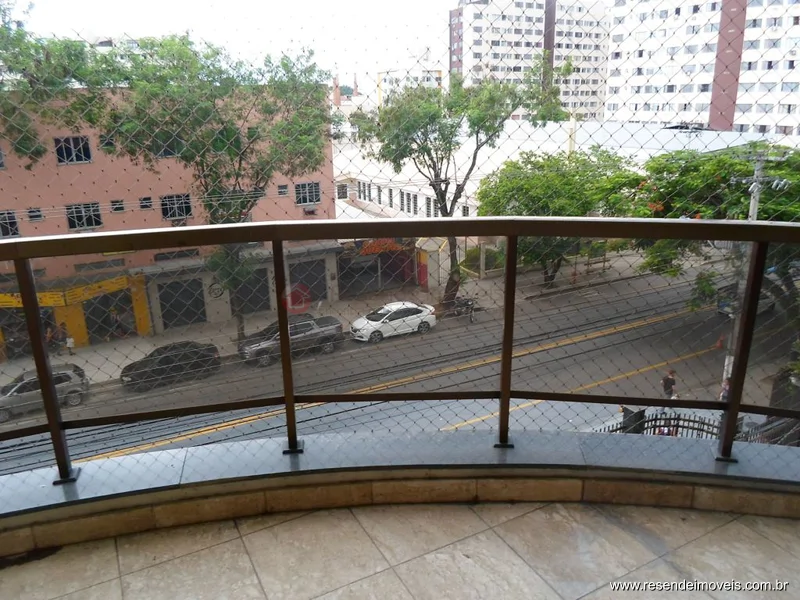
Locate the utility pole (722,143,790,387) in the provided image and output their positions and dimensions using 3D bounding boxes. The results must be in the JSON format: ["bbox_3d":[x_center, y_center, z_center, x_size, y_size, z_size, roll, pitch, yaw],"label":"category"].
[{"bbox_3d":[12.417,-0.874,20.962,0.600,9.150,2.100,-10,19,-27],"label":"utility pole"}]

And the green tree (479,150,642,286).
[{"bbox_3d":[9.427,-4.929,35.440,9.400,8.400,8.300,4,18,14],"label":"green tree"}]

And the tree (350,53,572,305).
[{"bbox_3d":[3.091,-6.009,31.085,11.200,13.200,9.500,1,17,5],"label":"tree"}]

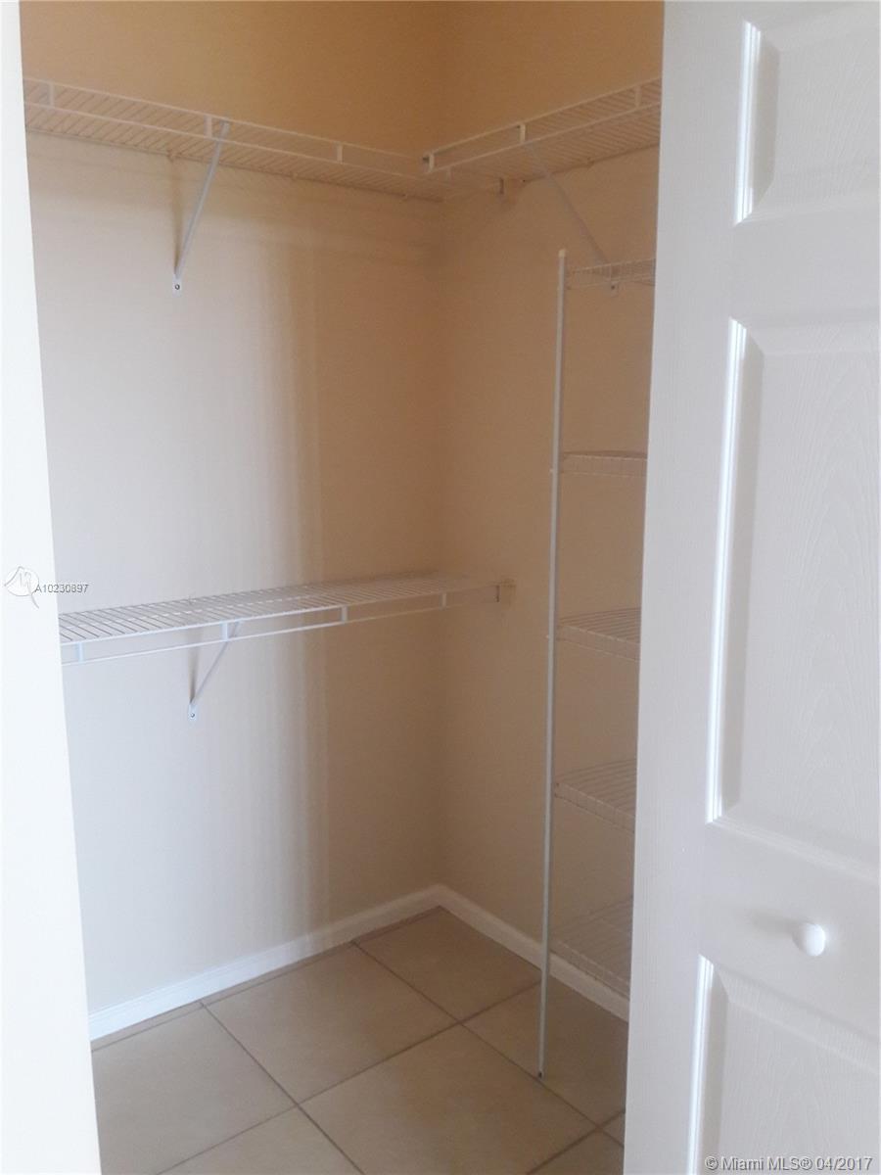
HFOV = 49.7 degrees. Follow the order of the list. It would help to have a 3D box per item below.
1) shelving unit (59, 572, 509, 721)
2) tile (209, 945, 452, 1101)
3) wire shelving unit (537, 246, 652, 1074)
[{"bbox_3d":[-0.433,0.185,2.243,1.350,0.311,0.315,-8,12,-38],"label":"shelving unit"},{"bbox_3d":[-0.277,1.066,2.367,0.452,0.010,0.452,-8,12,-38],"label":"tile"},{"bbox_3d":[0.499,0.239,1.900,0.327,1.778,0.500,-8,12,-38],"label":"wire shelving unit"}]

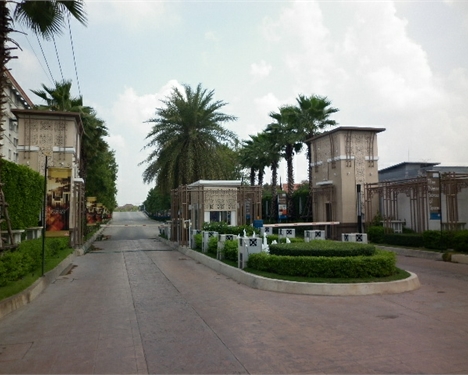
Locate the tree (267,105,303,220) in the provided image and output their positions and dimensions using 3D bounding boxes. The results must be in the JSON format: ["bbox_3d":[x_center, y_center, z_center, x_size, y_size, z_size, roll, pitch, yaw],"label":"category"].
[{"bbox_3d":[3.969,-1.252,30.198,2.900,9.501,2.900,0,-4,0],"label":"tree"}]

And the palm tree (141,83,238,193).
[{"bbox_3d":[-3.150,-1.876,28.230,6.400,10.497,6.400,1,-4,-15],"label":"palm tree"}]

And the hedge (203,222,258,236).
[{"bbox_3d":[-0.137,1.919,15.742,2.200,1.050,1.000,1,-4,-15],"label":"hedge"}]

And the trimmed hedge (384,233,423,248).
[{"bbox_3d":[7.634,2.276,17.815,0.800,0.600,2.100,1,-4,-22],"label":"trimmed hedge"}]

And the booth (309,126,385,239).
[{"bbox_3d":[6.120,0.008,22.539,2.600,5.720,3.900,1,-4,-15],"label":"booth"}]

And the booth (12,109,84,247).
[{"bbox_3d":[-8.361,-0.244,18.532,2.600,5.720,3.900,1,-4,-15],"label":"booth"}]

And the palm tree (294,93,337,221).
[{"bbox_3d":[5.375,-1.414,27.197,3.100,9.445,3.100,1,-4,-15],"label":"palm tree"}]

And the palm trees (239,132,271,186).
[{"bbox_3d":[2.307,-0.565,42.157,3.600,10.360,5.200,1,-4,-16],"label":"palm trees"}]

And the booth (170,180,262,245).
[{"bbox_3d":[-0.953,1.251,19.839,3.500,2.900,3.300,1,-4,-15],"label":"booth"}]

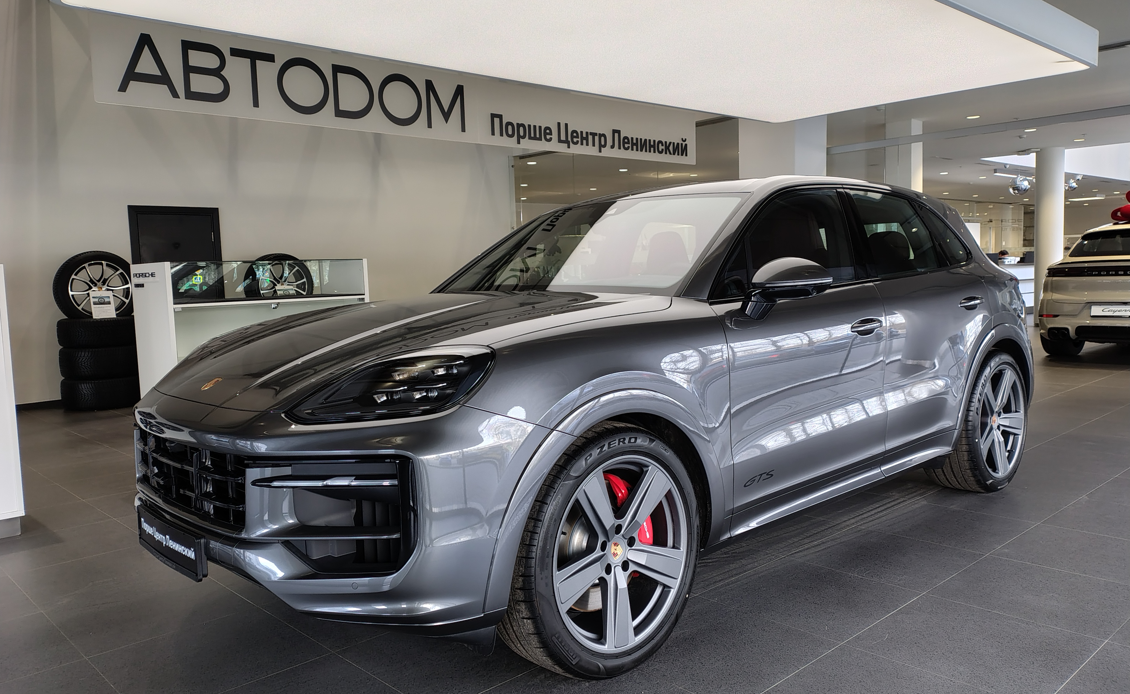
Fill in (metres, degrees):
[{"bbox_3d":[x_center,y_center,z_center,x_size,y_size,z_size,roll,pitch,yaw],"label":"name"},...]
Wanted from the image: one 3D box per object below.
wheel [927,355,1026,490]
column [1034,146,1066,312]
[{"bbox_3d":[2.287,0.394,4.552,0.780,0.780,0.315,-7,7,-43],"label":"wheel"},{"bbox_3d":[8.569,-1.936,14.393,0.440,3.050,0.440,-7,7,-43],"label":"column"}]

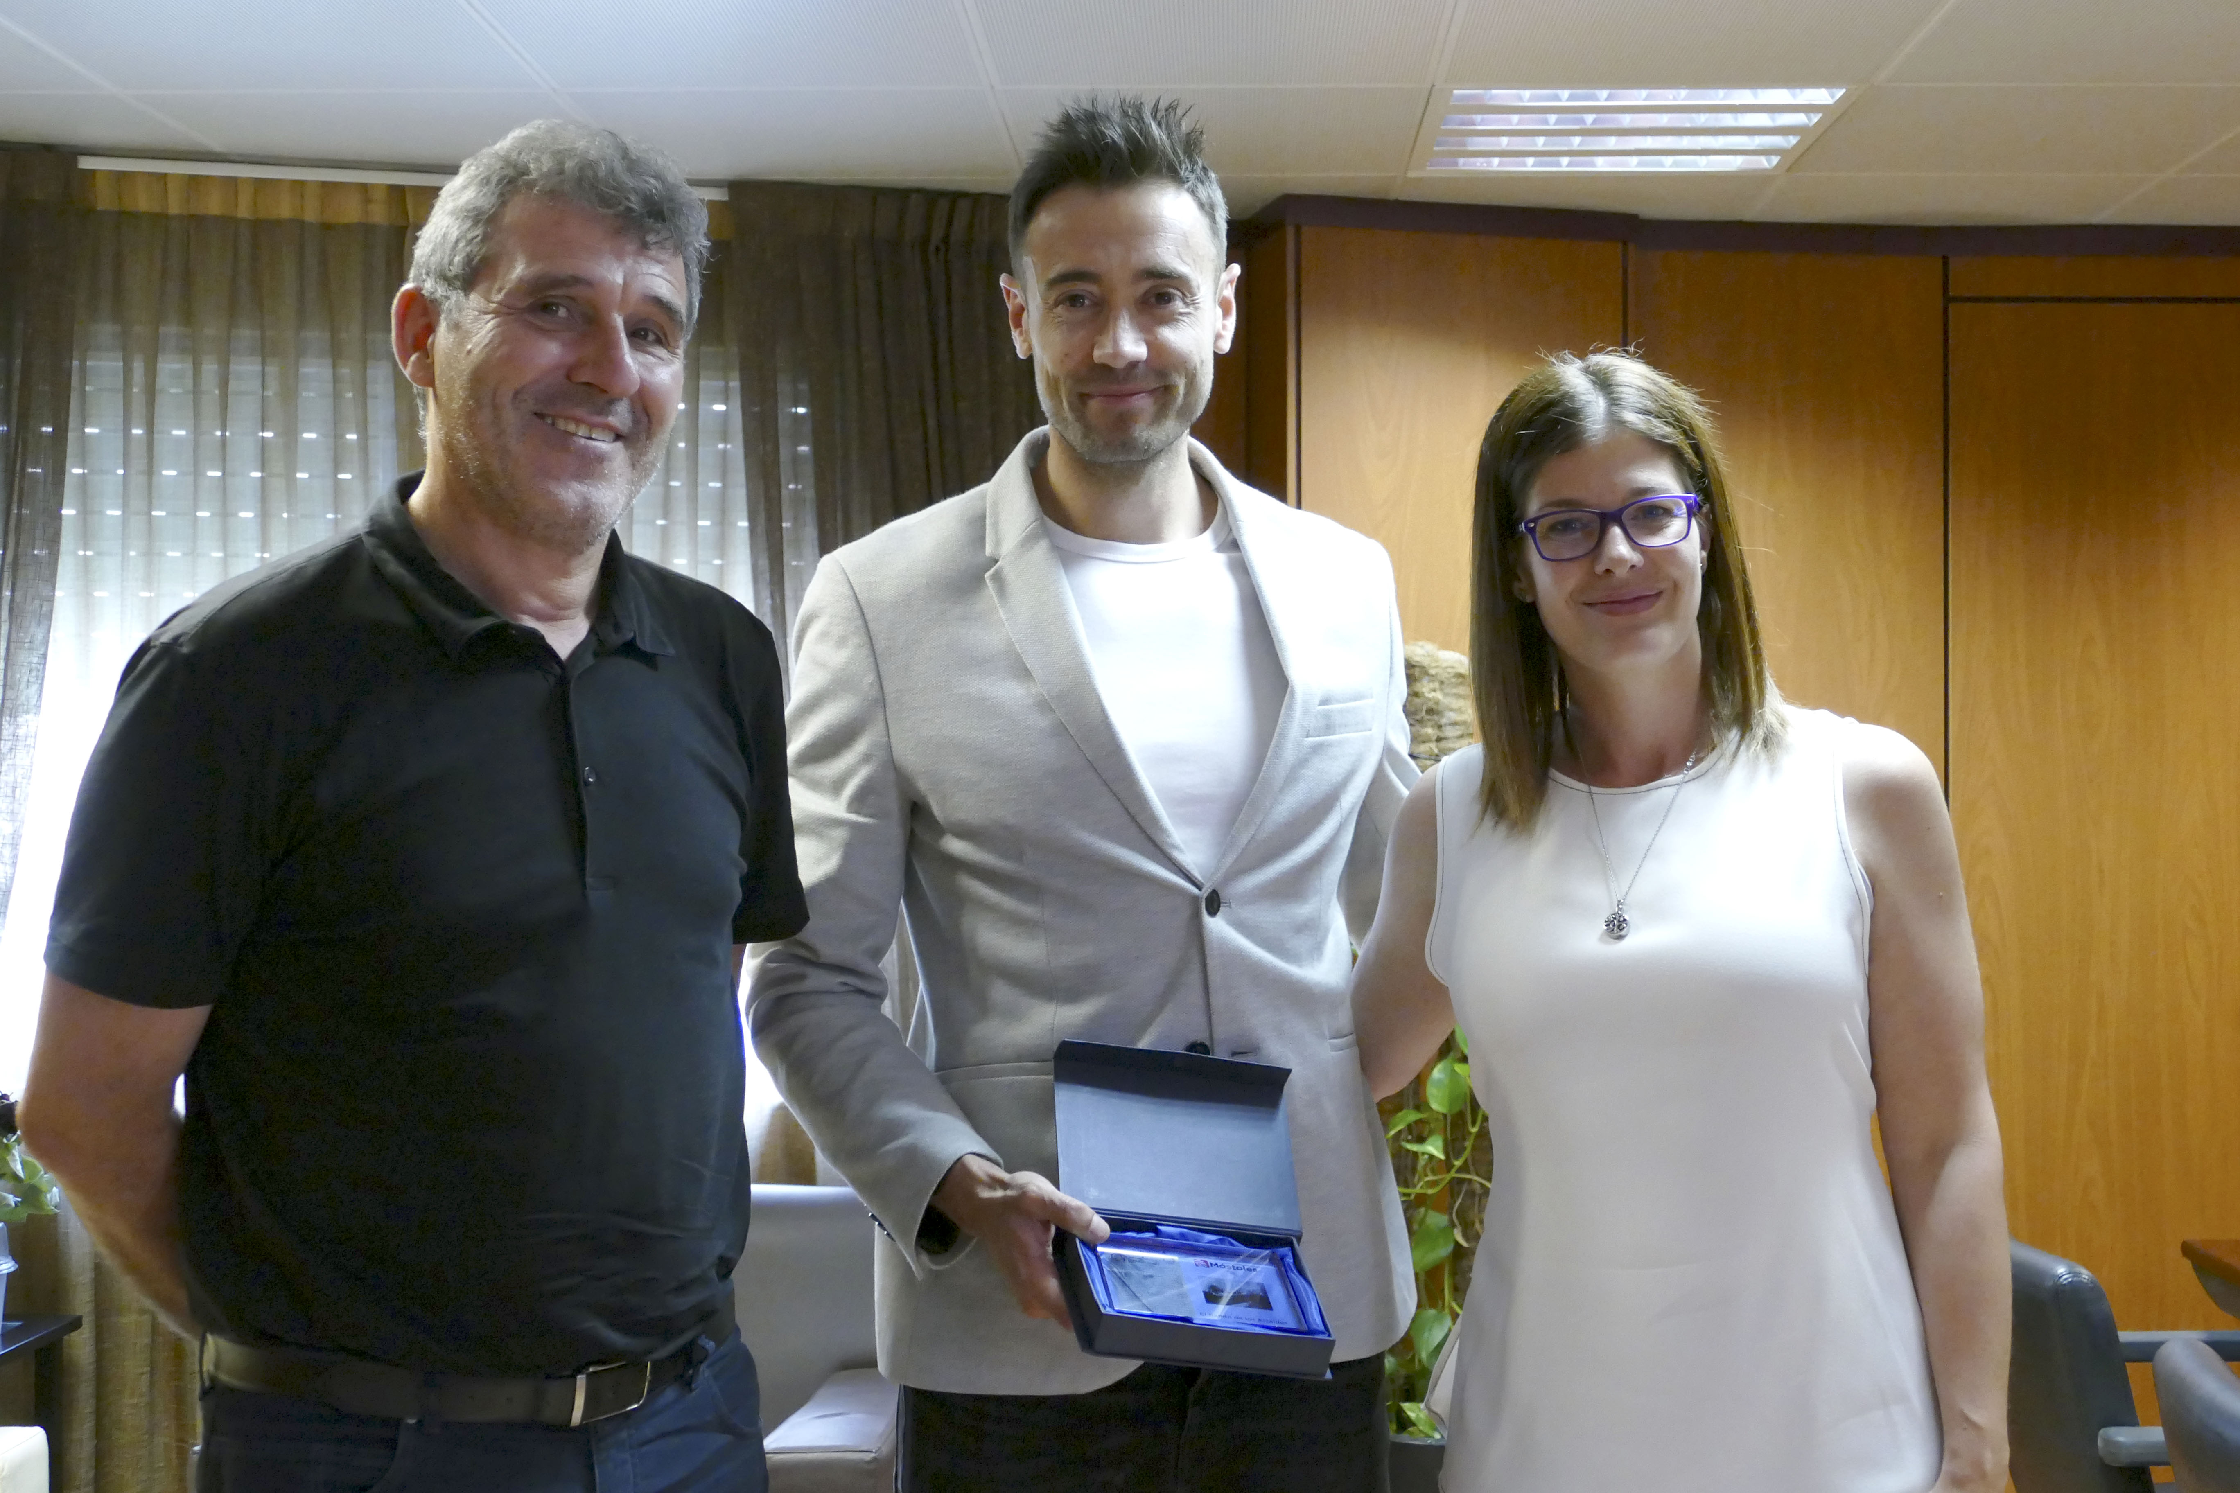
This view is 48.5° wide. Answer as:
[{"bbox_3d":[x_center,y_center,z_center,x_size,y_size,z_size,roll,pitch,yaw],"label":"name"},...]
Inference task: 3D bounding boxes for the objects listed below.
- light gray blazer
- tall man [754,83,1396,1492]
[{"bbox_3d":[0.015,0.122,1.930,0.560,0.750,0.360,0,1,-16],"label":"light gray blazer"},{"bbox_3d":[0.020,0.450,1.920,0.580,1.890,0.410,0,1,-16],"label":"tall man"}]

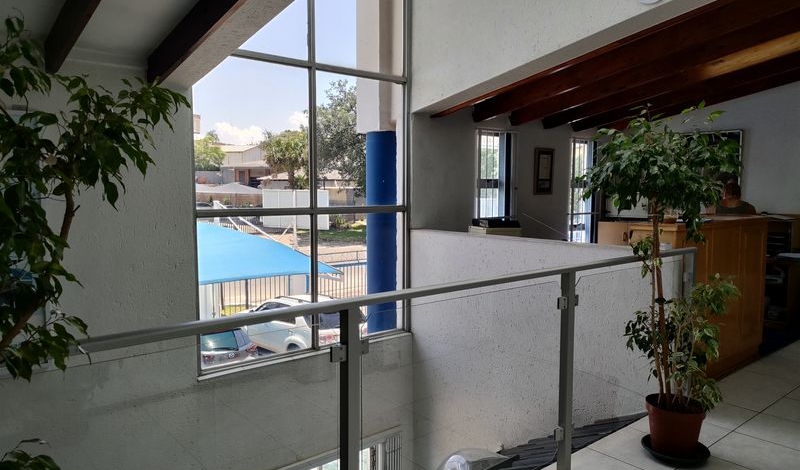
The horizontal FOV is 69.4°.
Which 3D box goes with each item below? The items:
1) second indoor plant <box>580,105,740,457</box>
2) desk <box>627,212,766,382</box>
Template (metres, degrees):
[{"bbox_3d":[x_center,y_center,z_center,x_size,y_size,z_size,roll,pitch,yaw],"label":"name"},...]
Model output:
[{"bbox_3d":[1.406,0.248,3.119,0.830,1.840,0.760,2,5,24],"label":"second indoor plant"},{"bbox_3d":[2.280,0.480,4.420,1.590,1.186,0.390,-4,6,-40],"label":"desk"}]

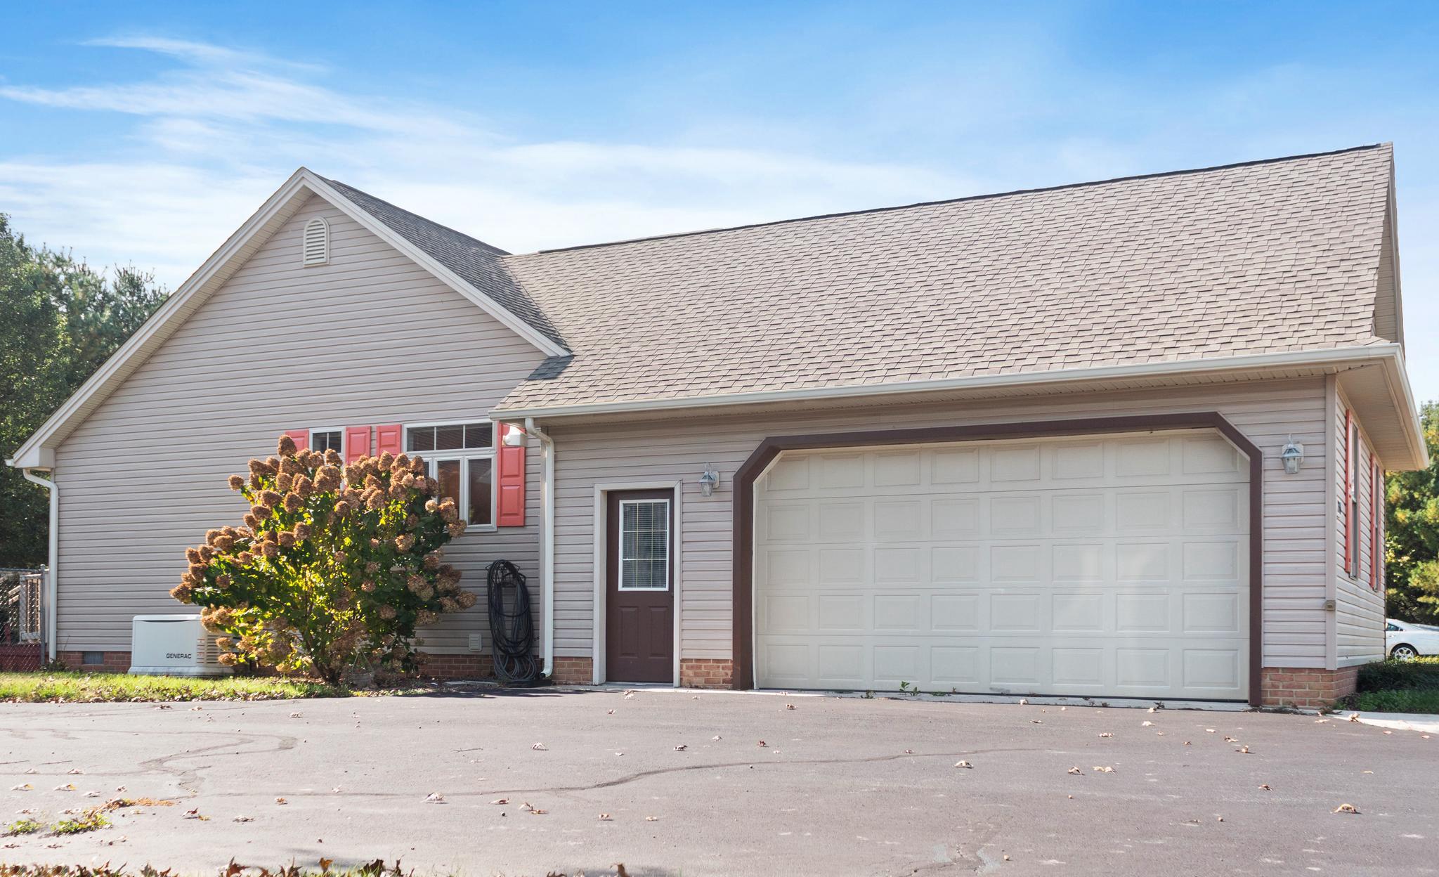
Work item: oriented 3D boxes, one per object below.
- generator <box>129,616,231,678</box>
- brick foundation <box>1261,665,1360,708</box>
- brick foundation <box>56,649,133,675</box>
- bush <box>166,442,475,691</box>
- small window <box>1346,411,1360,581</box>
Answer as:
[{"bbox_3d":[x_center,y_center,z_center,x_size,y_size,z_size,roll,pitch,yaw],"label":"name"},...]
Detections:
[{"bbox_3d":[-6.682,2.577,19.108,1.200,0.750,0.630,-2,-4,26],"label":"generator"},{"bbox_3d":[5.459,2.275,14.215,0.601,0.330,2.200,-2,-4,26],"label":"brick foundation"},{"bbox_3d":[-8.392,3.030,20.868,1.432,0.304,0.200,-2,-4,26],"label":"brick foundation"},{"bbox_3d":[-4.450,1.357,17.272,2.950,2.750,2.300,-2,-4,26],"label":"bush"},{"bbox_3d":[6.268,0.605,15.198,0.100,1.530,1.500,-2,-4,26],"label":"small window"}]

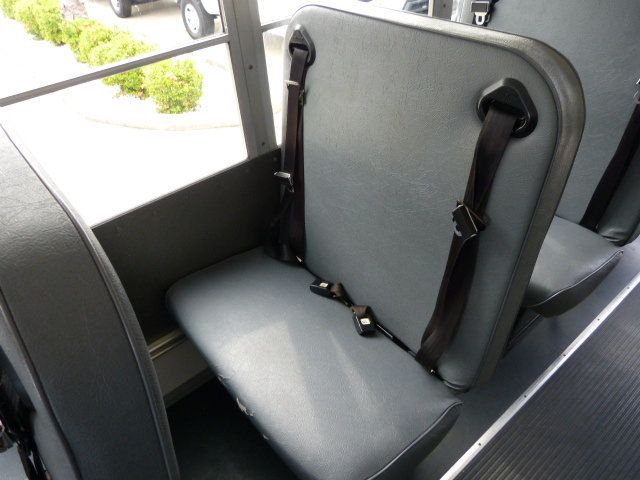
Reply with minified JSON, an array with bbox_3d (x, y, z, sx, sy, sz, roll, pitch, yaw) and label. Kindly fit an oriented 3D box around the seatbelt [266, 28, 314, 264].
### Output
[{"bbox_3d":[-0.087,-0.225,1.274,0.062,0.667,0.138,-21,41,-33],"label":"seatbelt"}]

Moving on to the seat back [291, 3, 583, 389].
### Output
[{"bbox_3d":[0.155,-0.120,1.104,0.102,0.736,0.750,-21,41,-33],"label":"seat back"}]

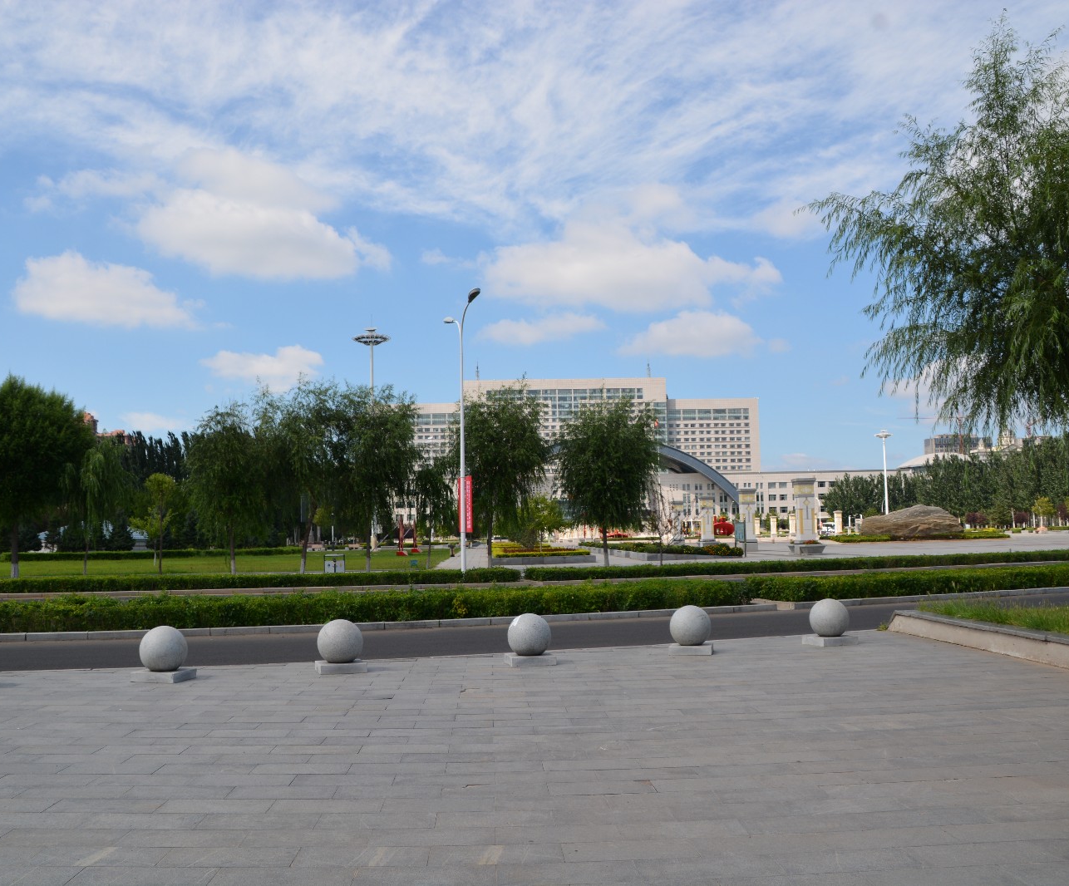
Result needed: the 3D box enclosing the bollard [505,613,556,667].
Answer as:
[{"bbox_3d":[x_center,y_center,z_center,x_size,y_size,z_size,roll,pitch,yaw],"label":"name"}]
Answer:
[{"bbox_3d":[-0.054,2.304,11.741,0.530,0.580,0.530,0,-5,-9],"label":"bollard"}]

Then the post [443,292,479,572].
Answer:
[{"bbox_3d":[-2.616,-0.399,36.120,0.500,10.789,3.000,1,-6,-18],"label":"post"}]

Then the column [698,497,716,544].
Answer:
[{"bbox_3d":[15.846,7.336,91.600,1.500,4.900,1.500,0,-5,-3],"label":"column"}]

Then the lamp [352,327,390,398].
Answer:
[{"bbox_3d":[-15.873,-0.574,98.587,3.660,22.100,3.660,-1,-5,0],"label":"lamp"}]

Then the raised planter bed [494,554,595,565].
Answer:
[{"bbox_3d":[0.442,5.660,49.979,4.900,0.560,7.000,-1,-5,1],"label":"raised planter bed"}]

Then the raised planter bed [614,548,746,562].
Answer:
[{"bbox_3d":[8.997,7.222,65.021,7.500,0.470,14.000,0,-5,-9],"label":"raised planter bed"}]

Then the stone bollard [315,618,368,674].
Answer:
[{"bbox_3d":[-2.127,2.217,10.927,0.530,0.570,0.530,1,-6,-17],"label":"stone bollard"}]

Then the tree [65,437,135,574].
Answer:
[{"bbox_3d":[-15.967,2.453,36.656,2.636,5.395,2.636,0,-6,-11],"label":"tree"}]

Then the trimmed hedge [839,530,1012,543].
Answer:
[{"bbox_3d":[34.818,8.638,91.596,15.500,0.650,9.000,-2,-5,6],"label":"trimmed hedge"}]

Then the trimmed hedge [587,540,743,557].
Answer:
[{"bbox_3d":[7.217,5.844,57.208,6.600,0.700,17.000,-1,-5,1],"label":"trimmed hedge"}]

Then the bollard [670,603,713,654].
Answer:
[{"bbox_3d":[1.905,2.264,12.147,0.530,0.570,0.530,-2,-6,12],"label":"bollard"}]

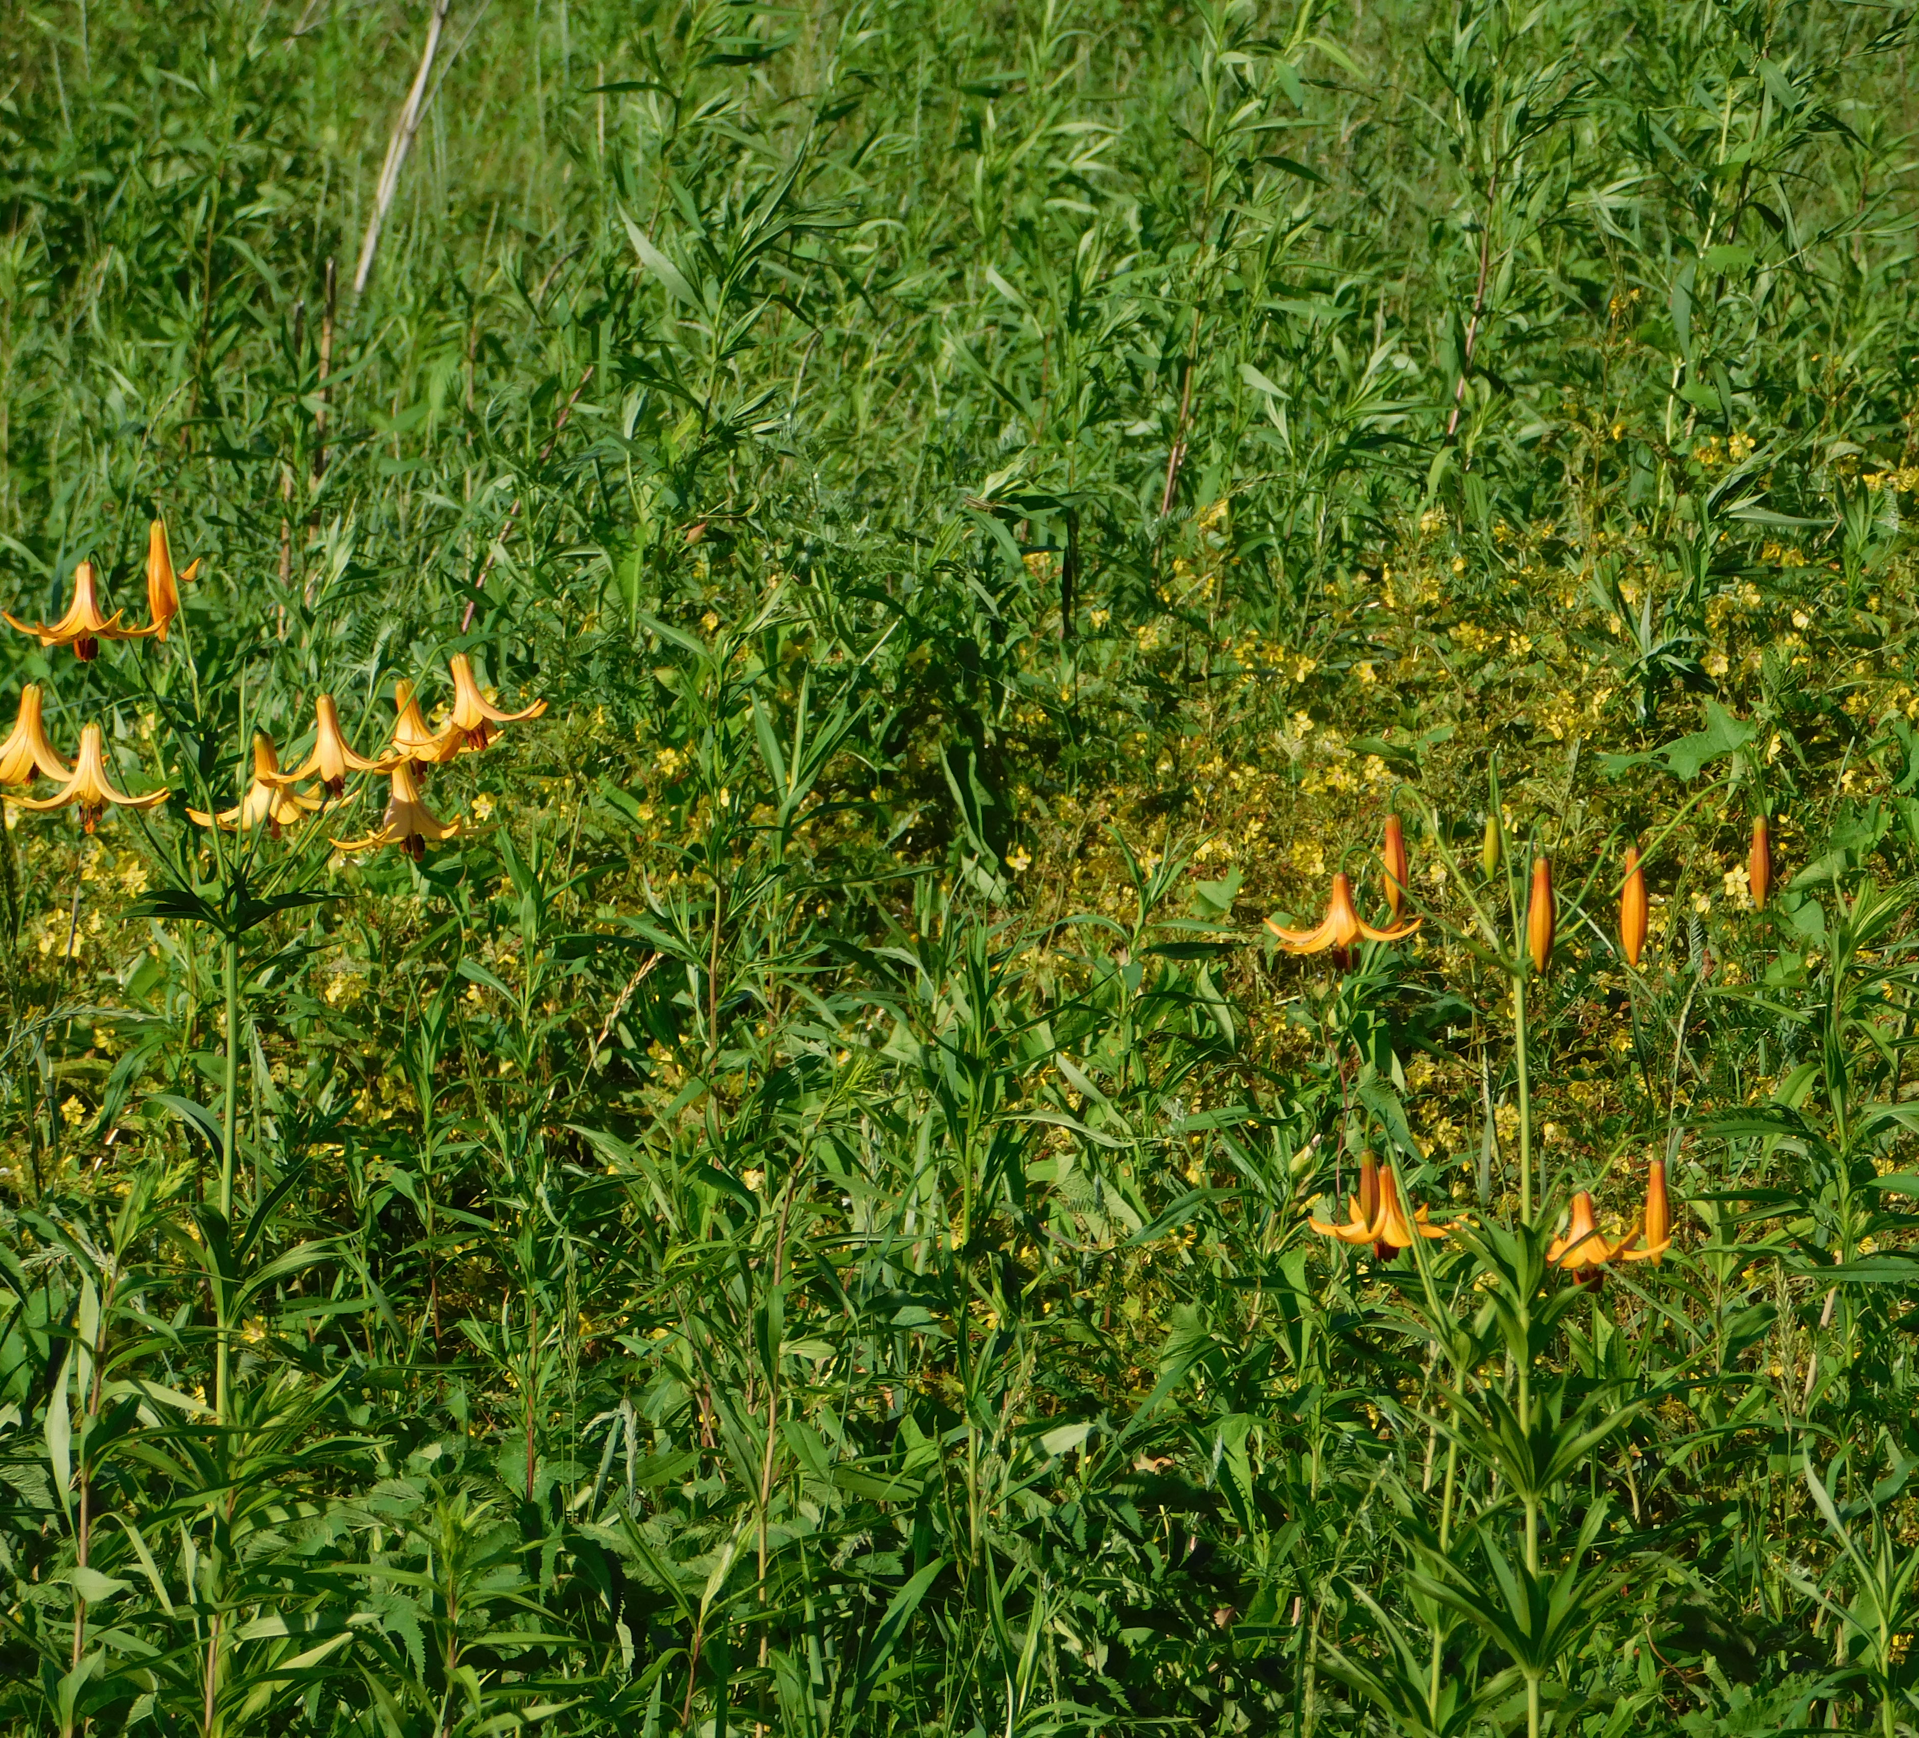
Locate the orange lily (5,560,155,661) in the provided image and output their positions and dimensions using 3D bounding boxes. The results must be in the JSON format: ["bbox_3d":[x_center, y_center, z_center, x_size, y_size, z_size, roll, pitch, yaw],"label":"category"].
[{"bbox_3d":[-0.458,-0.135,8.100,0.079,0.052,0.074,0,6,0],"label":"orange lily"}]

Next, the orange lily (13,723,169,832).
[{"bbox_3d":[-0.436,-0.045,7.800,0.078,0.055,0.075,0,11,0],"label":"orange lily"}]

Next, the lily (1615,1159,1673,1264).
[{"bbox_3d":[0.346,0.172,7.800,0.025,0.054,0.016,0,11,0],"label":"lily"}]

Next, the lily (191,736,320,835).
[{"bbox_3d":[-0.353,-0.042,7.800,0.069,0.053,0.069,0,11,0],"label":"lily"}]

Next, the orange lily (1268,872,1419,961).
[{"bbox_3d":[0.200,0.025,8.100,0.078,0.047,0.074,0,6,0],"label":"orange lily"}]

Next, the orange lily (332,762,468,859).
[{"bbox_3d":[-0.288,-0.030,8.100,0.076,0.050,0.072,0,6,0],"label":"orange lily"}]

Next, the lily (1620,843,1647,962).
[{"bbox_3d":[0.352,0.018,8.120,0.015,0.062,0.015,0,6,0],"label":"lily"}]

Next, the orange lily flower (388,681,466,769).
[{"bbox_3d":[-0.277,-0.075,8.130,0.063,0.050,0.066,0,6,0],"label":"orange lily flower"}]

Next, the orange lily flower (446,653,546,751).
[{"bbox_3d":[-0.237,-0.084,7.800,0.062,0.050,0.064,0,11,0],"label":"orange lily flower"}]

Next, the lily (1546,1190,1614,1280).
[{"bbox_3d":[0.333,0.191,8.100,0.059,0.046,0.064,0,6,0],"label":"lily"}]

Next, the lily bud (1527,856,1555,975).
[{"bbox_3d":[0.292,0.023,7.800,0.014,0.061,0.014,0,11,0],"label":"lily bud"}]

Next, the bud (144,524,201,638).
[{"bbox_3d":[-0.397,-0.145,7.800,0.028,0.061,0.022,0,11,0],"label":"bud"}]

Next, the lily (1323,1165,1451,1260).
[{"bbox_3d":[0.215,0.173,7.800,0.073,0.049,0.071,0,11,0],"label":"lily"}]

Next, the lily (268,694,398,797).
[{"bbox_3d":[-0.324,-0.064,8.080,0.070,0.054,0.070,0,6,0],"label":"lily"}]

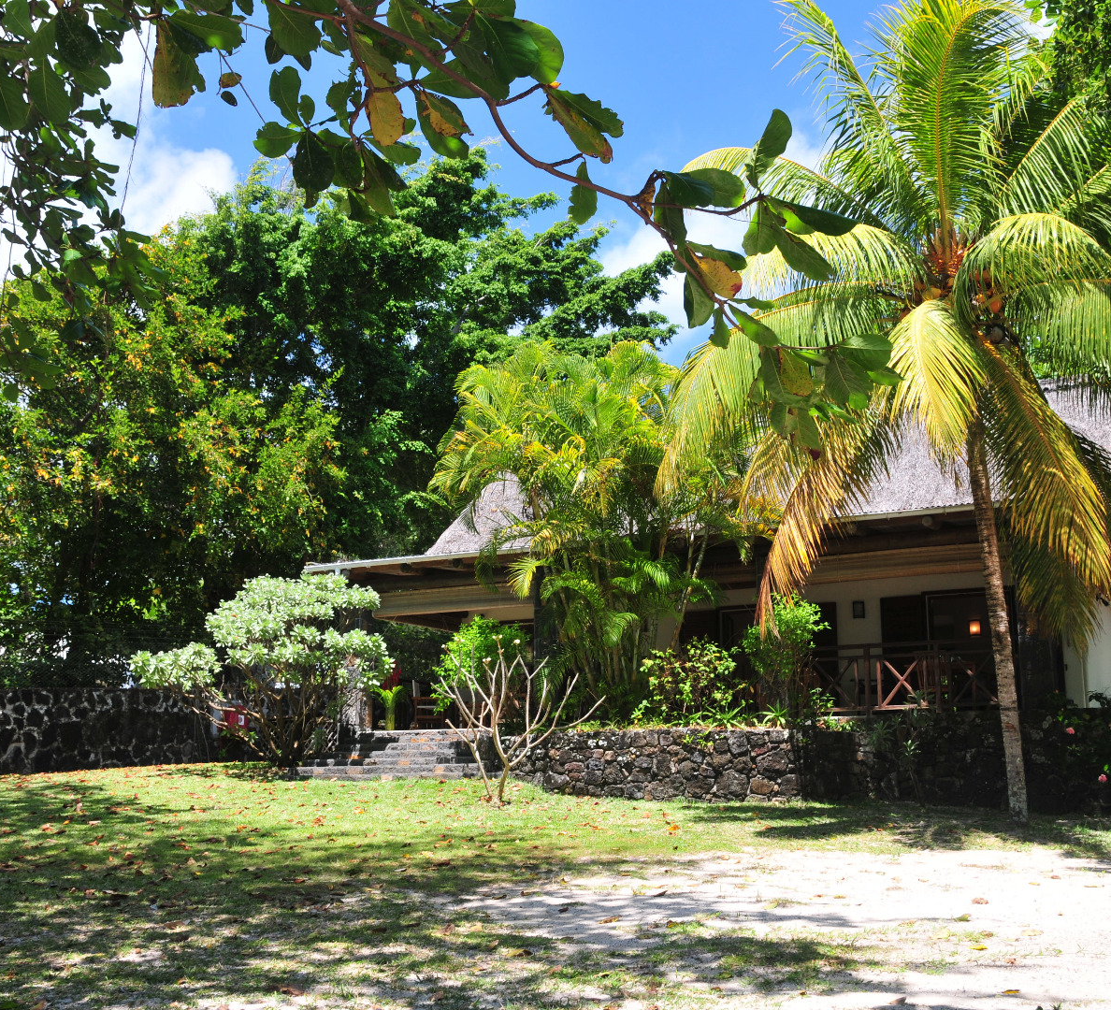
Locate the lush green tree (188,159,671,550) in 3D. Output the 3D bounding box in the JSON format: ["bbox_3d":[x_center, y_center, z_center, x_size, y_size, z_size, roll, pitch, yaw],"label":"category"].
[{"bbox_3d":[-3.416,-1.543,35.788,12.000,15.673,11.500,-1,-10,0],"label":"lush green tree"}]

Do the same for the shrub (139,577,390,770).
[{"bbox_3d":[-5.075,2.888,23.869,4.000,3.249,3.600,-1,-10,0],"label":"shrub"}]

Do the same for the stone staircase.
[{"bbox_3d":[-2.615,4.167,23.351,3.250,0.820,1.700,-5,-11,25],"label":"stone staircase"}]

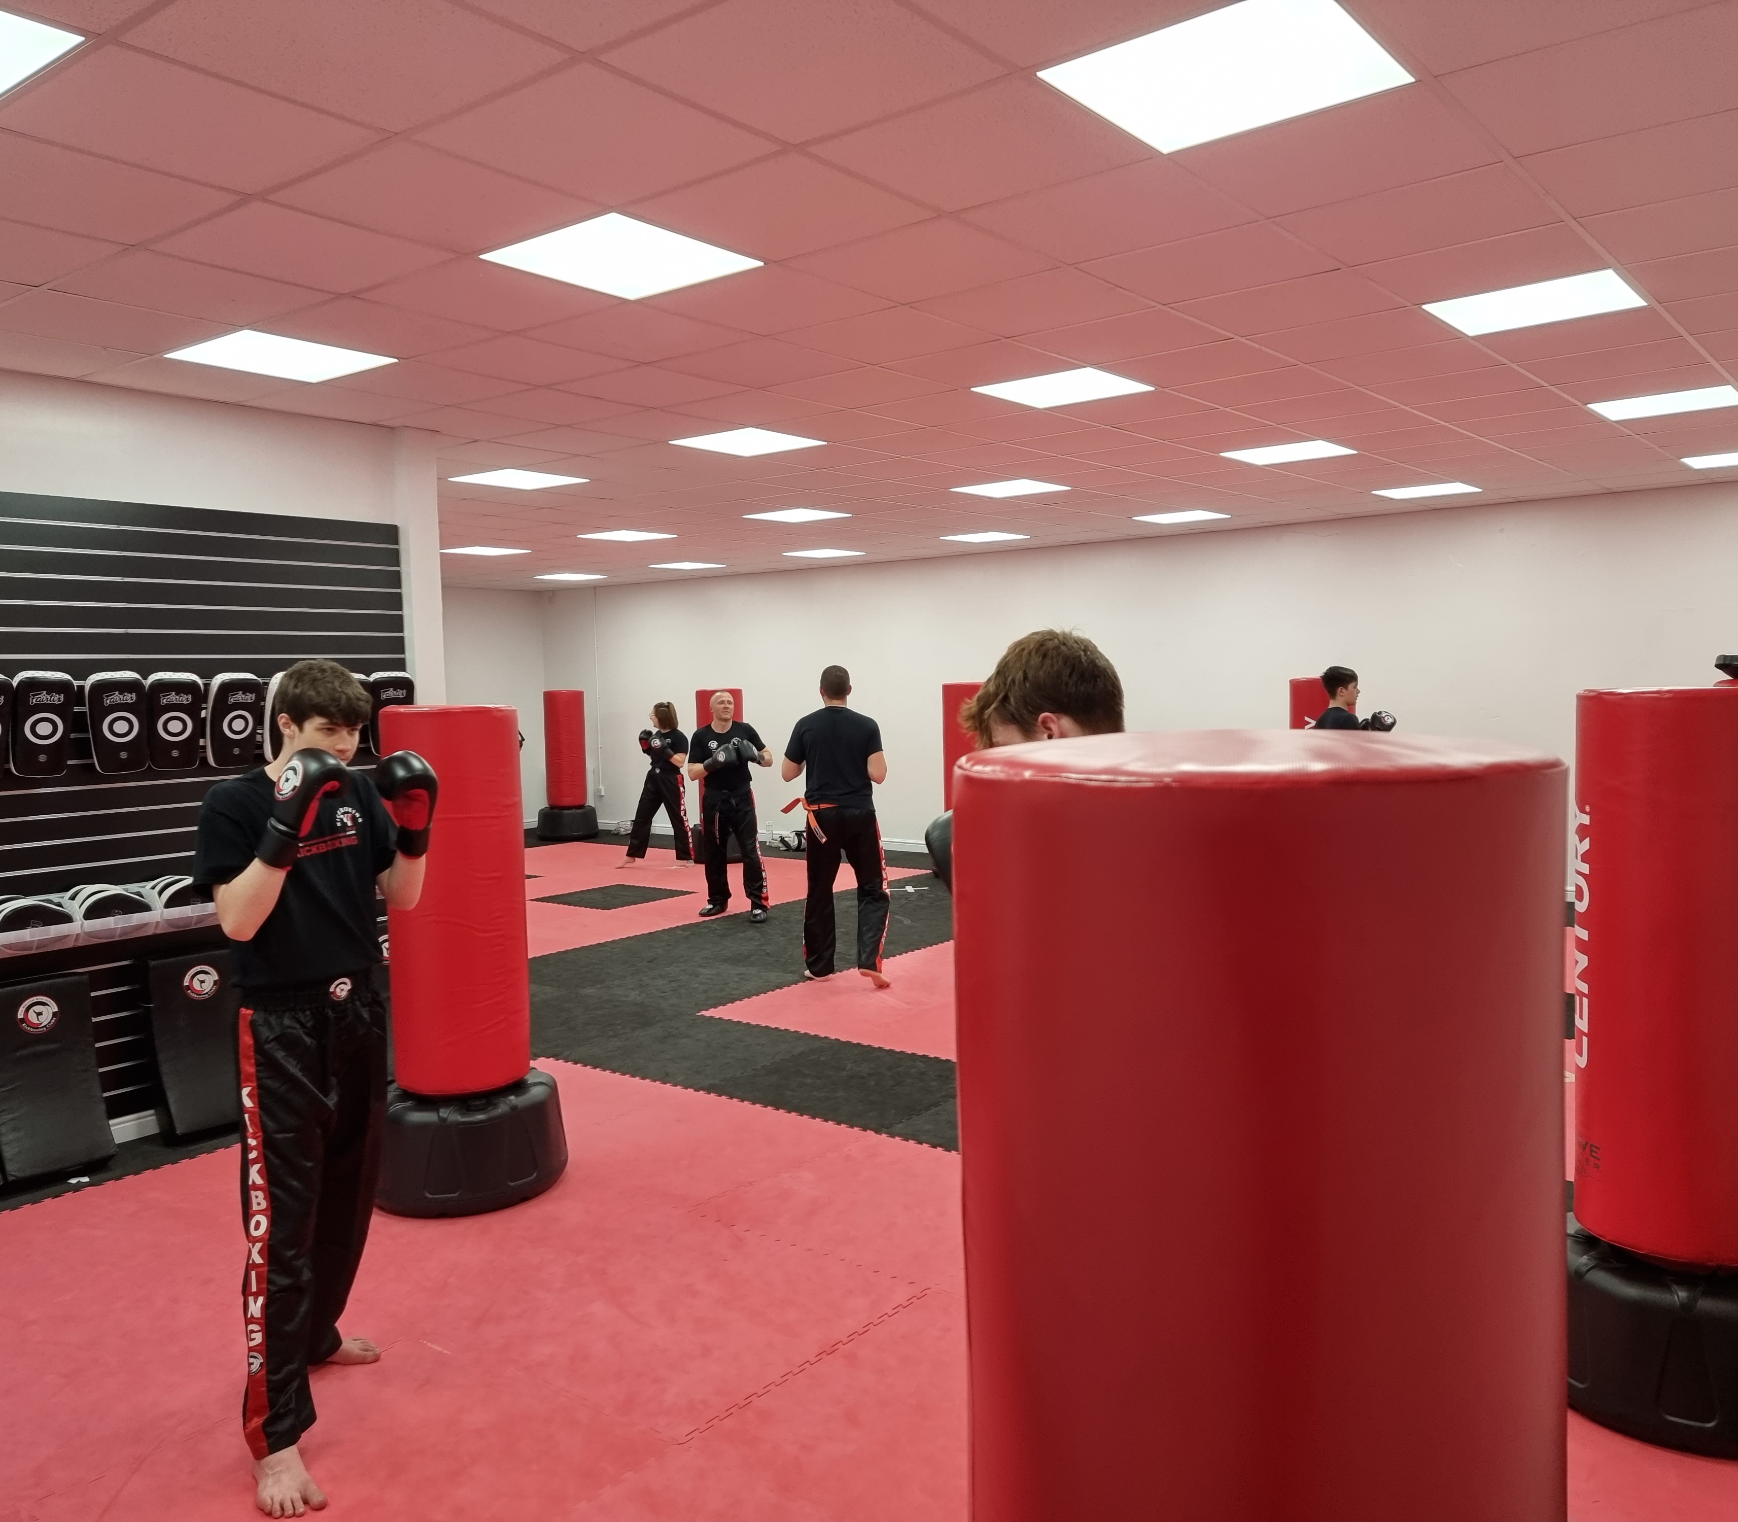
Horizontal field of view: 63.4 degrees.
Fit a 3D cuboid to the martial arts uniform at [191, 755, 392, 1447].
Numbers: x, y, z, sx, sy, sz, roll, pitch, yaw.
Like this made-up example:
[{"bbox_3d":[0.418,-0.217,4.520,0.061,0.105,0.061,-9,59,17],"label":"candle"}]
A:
[{"bbox_3d":[-1.400,0.797,3.449,0.470,1.550,0.590,1,4,30],"label":"martial arts uniform"}]

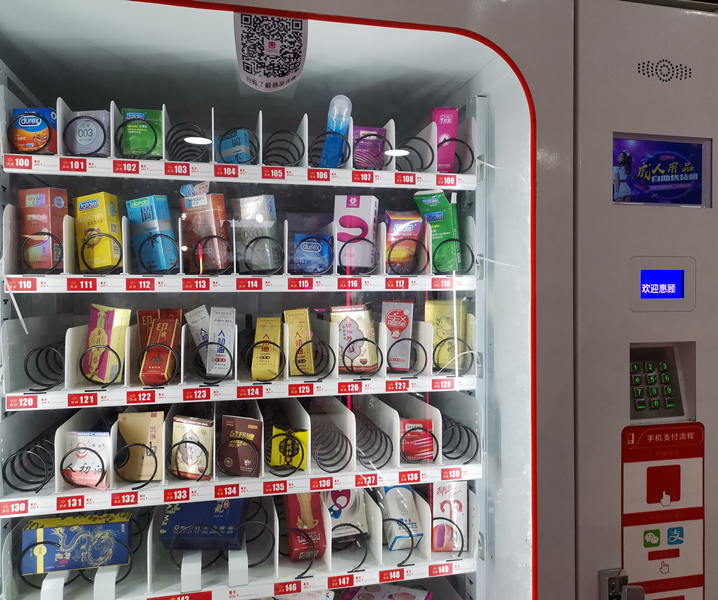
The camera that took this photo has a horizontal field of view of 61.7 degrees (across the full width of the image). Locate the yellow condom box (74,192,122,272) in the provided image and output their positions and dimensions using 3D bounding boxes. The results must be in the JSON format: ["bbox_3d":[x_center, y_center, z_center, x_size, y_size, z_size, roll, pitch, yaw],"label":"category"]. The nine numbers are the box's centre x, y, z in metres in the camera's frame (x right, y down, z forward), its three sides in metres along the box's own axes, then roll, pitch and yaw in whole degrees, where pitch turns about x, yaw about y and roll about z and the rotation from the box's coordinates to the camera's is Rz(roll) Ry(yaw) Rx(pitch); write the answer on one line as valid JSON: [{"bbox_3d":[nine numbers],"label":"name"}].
[{"bbox_3d":[-0.421,-0.108,0.975,0.058,0.118,0.033,-8,-3,15],"label":"yellow condom box"}]

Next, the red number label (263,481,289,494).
[{"bbox_3d":[-0.129,0.291,0.930,0.036,0.018,0.004,0,1,-14],"label":"red number label"}]

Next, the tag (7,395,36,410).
[{"bbox_3d":[-0.511,0.155,0.912,0.039,0.019,0.002,0,0,-14],"label":"tag"}]

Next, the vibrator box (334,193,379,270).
[{"bbox_3d":[-0.006,-0.120,1.073,0.069,0.124,0.042,3,0,16],"label":"vibrator box"}]

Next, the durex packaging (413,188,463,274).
[{"bbox_3d":[0.141,-0.119,1.048,0.058,0.138,0.030,-3,6,28],"label":"durex packaging"}]

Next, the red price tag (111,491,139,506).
[{"bbox_3d":[-0.342,0.292,0.879,0.036,0.018,0.004,0,1,-14],"label":"red price tag"}]

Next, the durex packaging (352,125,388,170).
[{"bbox_3d":[0.016,-0.262,1.043,0.059,0.069,0.022,-1,9,-18],"label":"durex packaging"}]

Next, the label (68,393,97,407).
[{"bbox_3d":[-0.408,0.148,0.889,0.040,0.017,0.004,0,1,-14],"label":"label"}]

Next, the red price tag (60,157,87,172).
[{"bbox_3d":[-0.459,-0.217,0.966,0.040,0.020,0.002,0,1,-14],"label":"red price tag"}]

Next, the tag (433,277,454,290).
[{"bbox_3d":[0.139,-0.027,0.995,0.039,0.018,0.002,0,1,-14],"label":"tag"}]

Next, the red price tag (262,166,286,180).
[{"bbox_3d":[-0.141,-0.210,1.000,0.039,0.019,0.002,0,0,-14],"label":"red price tag"}]

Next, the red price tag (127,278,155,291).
[{"bbox_3d":[-0.330,-0.023,0.908,0.040,0.018,0.004,0,1,-14],"label":"red price tag"}]

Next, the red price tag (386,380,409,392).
[{"bbox_3d":[0.063,0.140,0.977,0.039,0.018,0.002,0,1,-14],"label":"red price tag"}]

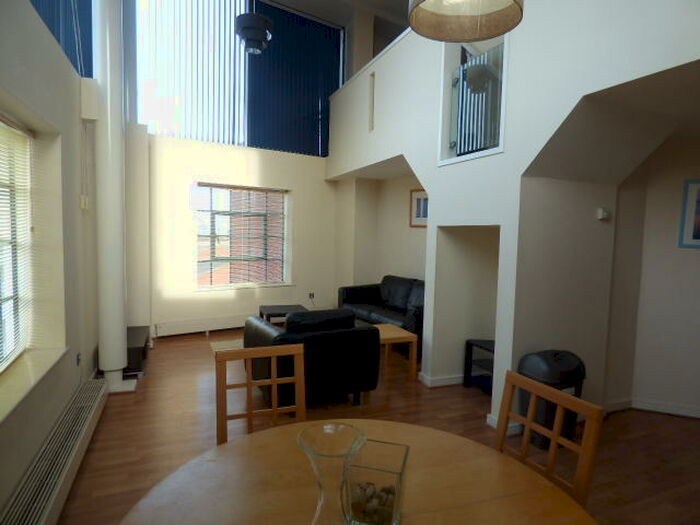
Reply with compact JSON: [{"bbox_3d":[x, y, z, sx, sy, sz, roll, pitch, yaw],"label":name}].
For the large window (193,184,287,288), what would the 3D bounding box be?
[{"bbox_3d":[-1.531,-0.382,5.899,1.368,1.417,0.050,-2,5,-35],"label":"large window"}]

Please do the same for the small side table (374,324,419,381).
[{"bbox_3d":[0.307,0.942,4.183,0.550,0.450,0.550,0,4,-23],"label":"small side table"}]

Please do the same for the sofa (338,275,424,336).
[{"bbox_3d":[0.647,0.687,5.428,0.880,0.800,1.800,-1,5,-28],"label":"sofa"}]

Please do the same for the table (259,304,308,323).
[{"bbox_3d":[-0.873,0.838,5.279,0.550,0.450,0.550,0,4,-15],"label":"table"}]

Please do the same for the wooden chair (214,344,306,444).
[{"bbox_3d":[-0.370,0.873,1.762,0.415,0.895,0.500,0,4,-17],"label":"wooden chair"}]

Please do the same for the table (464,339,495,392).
[{"bbox_3d":[1.441,1.000,3.731,0.420,0.450,0.550,-1,4,-24],"label":"table"}]

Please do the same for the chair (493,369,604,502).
[{"bbox_3d":[0.522,0.917,1.426,0.500,0.895,0.415,-1,5,-27],"label":"chair"}]

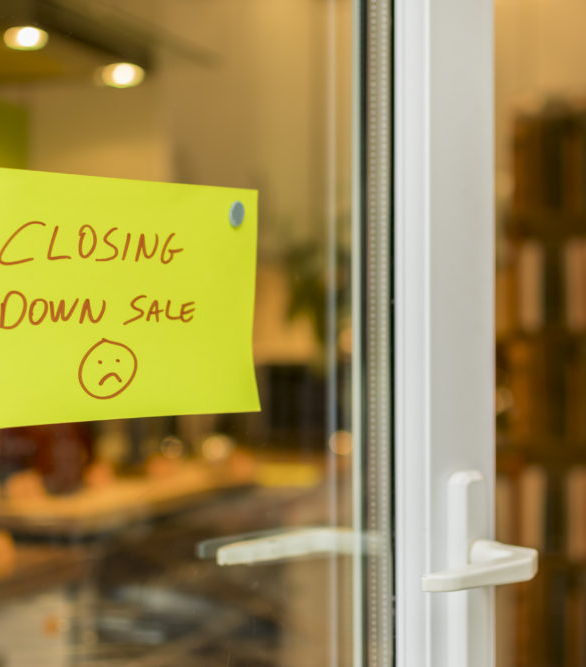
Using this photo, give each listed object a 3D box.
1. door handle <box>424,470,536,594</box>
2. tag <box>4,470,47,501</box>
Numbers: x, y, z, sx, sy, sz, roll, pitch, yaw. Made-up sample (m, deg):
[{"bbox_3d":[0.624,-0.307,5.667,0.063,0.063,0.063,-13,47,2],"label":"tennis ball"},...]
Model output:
[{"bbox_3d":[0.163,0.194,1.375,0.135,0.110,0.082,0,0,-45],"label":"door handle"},{"bbox_3d":[-0.474,0.268,2.538,0.026,0.037,0.098,0,0,20],"label":"tag"}]

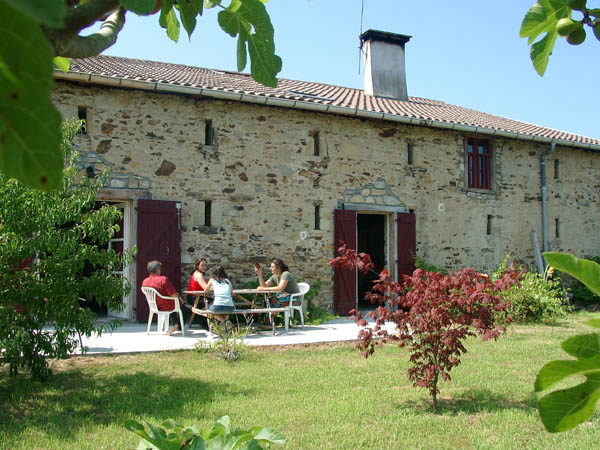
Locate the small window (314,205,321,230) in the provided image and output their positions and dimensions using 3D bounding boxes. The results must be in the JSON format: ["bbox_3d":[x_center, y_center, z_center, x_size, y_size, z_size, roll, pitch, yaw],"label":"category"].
[{"bbox_3d":[0.397,-0.171,13.674,0.137,0.566,0.100,2,-5,-26],"label":"small window"}]

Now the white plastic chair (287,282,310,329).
[{"bbox_3d":[-0.140,1.444,10.500,0.560,0.810,0.560,4,-6,-40],"label":"white plastic chair"}]

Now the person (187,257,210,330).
[{"bbox_3d":[-1.750,1.197,10.300,0.720,1.260,0.480,-2,-5,28],"label":"person"}]

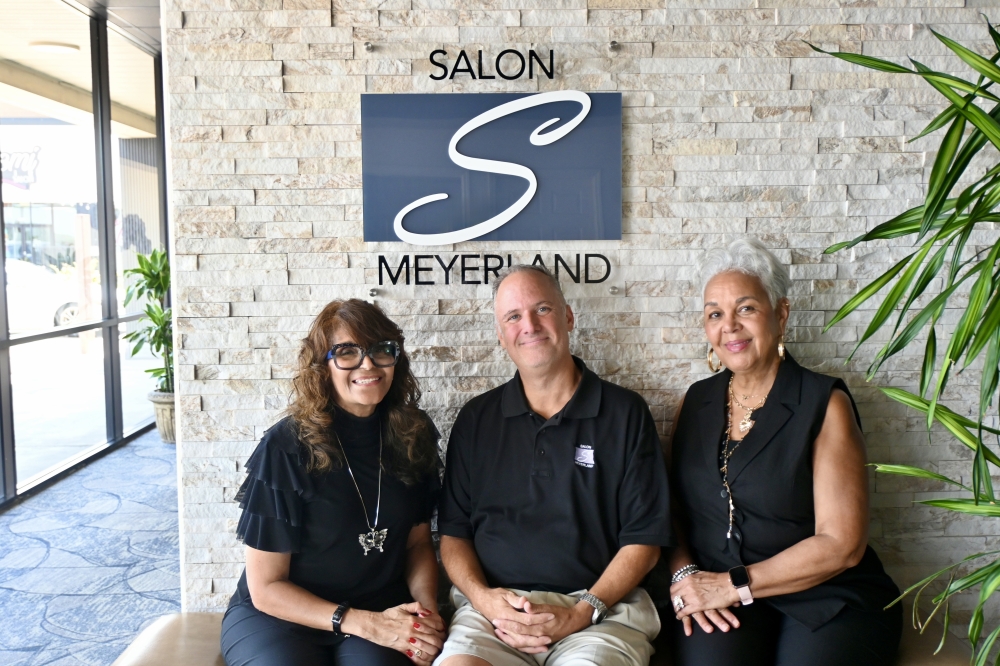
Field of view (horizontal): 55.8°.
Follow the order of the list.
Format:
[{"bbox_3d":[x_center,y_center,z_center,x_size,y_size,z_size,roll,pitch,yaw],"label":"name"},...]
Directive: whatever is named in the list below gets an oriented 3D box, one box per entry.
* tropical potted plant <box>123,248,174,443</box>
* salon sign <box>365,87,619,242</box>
[{"bbox_3d":[-2.473,0.093,7.014,0.640,1.437,0.640,-1,5,-1],"label":"tropical potted plant"},{"bbox_3d":[-0.018,-0.392,2.235,0.612,0.360,0.030,-1,5,-1],"label":"salon sign"}]

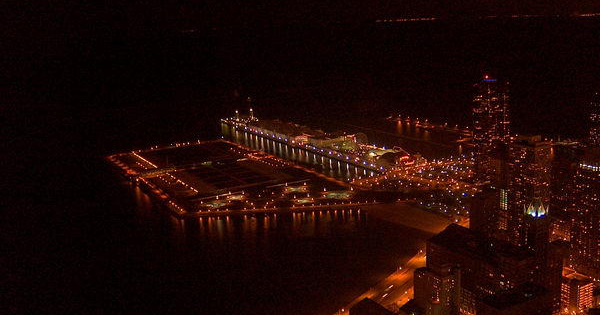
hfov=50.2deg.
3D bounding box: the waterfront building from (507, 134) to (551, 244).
[{"bbox_3d":[282.270,52.410,797.990,33.000,158.000,37.000,-9,14,-28],"label":"waterfront building"}]

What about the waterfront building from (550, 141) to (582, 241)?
[{"bbox_3d":[373.340,41.240,904.490,37.000,127.000,34.000,-9,14,-28],"label":"waterfront building"}]

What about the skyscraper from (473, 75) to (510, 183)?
[{"bbox_3d":[338.390,-42.490,1140.730,62.000,197.000,62.000,1,13,16],"label":"skyscraper"}]

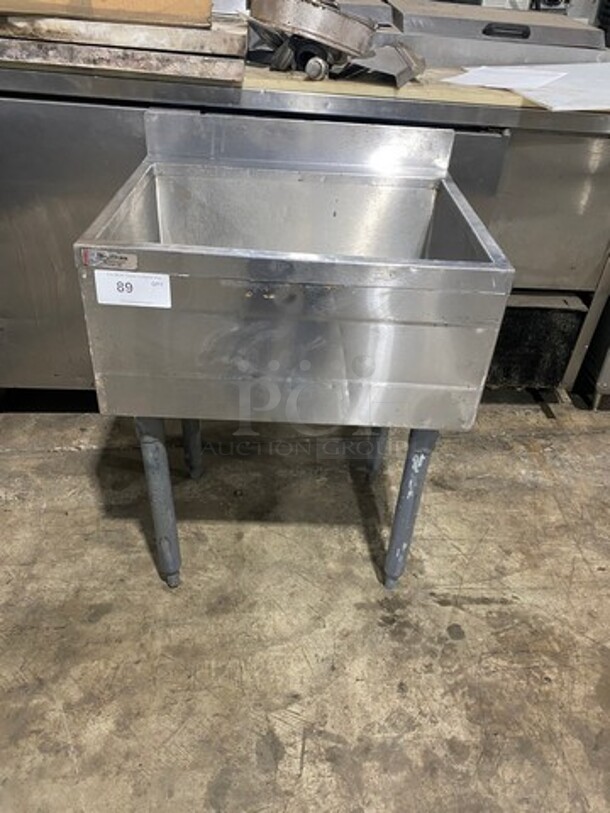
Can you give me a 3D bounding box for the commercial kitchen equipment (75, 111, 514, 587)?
[{"bbox_3d":[-0.030,-0.078,1.237,0.609,0.839,0.506,3,35,-2],"label":"commercial kitchen equipment"}]

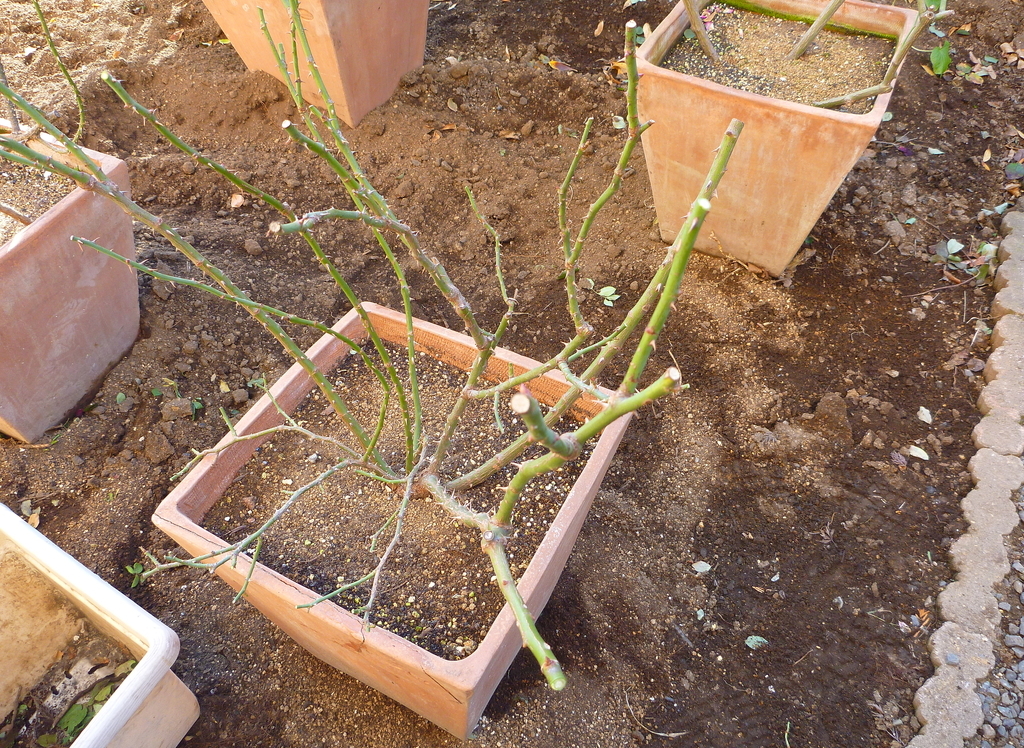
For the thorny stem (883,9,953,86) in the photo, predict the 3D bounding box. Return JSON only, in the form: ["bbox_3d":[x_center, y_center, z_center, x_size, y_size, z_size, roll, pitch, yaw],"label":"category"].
[{"bbox_3d":[0.644,-0.529,1.334,0.041,0.137,0.021,41,28,6],"label":"thorny stem"}]

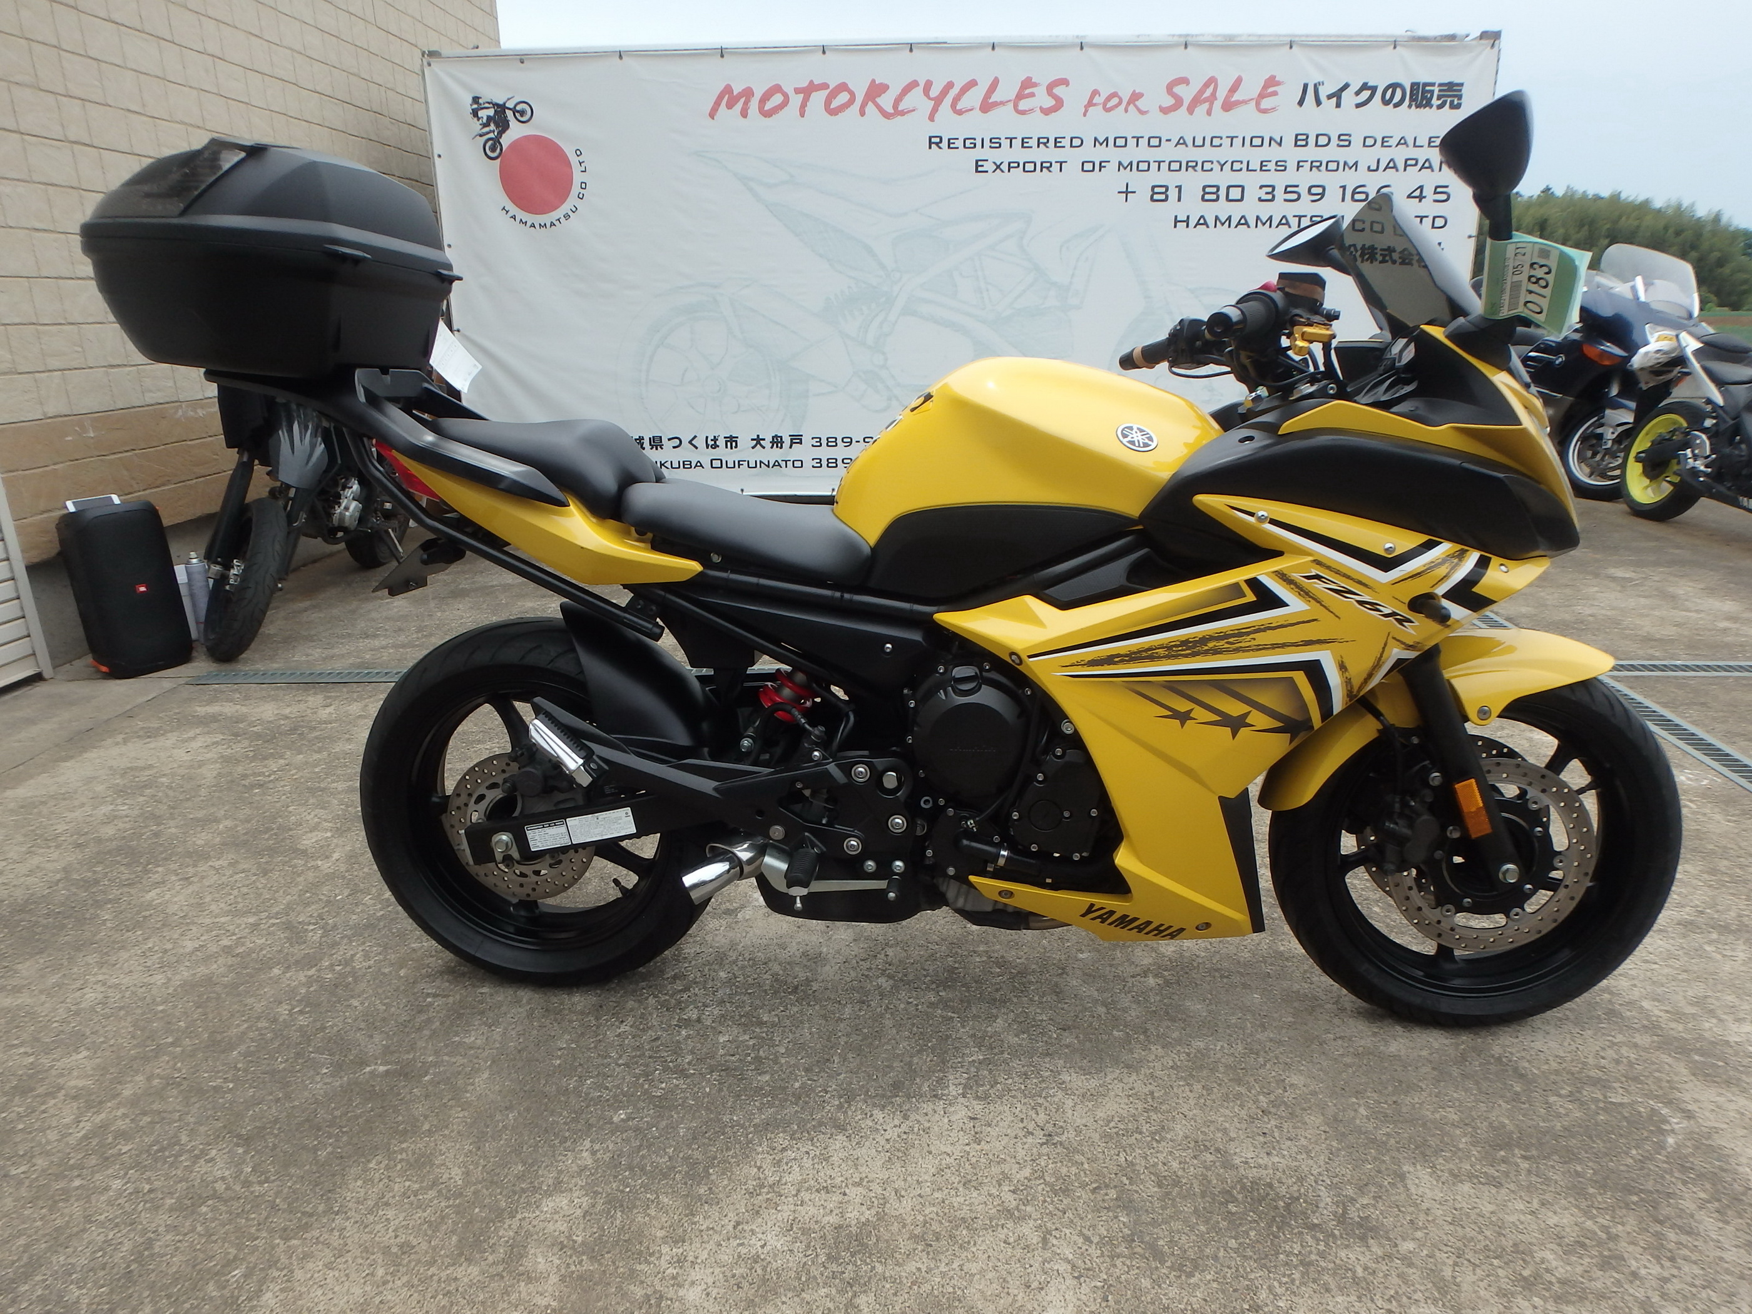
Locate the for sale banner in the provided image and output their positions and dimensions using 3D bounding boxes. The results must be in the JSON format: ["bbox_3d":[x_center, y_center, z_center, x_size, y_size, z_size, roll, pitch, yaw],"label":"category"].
[{"bbox_3d":[0.388,-2.210,6.319,5.992,2.509,0.050,1,17,4],"label":"for sale banner"}]

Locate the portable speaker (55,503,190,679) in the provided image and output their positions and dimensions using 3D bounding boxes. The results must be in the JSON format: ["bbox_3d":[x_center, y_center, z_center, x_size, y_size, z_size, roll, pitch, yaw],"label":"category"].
[{"bbox_3d":[-2.428,-0.218,3.449,0.232,0.497,0.250,12,21,38],"label":"portable speaker"}]

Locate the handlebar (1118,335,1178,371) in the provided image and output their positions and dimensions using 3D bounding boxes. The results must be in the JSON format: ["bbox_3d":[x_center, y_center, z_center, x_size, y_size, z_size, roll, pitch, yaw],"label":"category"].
[{"bbox_3d":[0.456,-0.514,1.785,0.042,0.042,0.130,-11,2,-33],"label":"handlebar"}]

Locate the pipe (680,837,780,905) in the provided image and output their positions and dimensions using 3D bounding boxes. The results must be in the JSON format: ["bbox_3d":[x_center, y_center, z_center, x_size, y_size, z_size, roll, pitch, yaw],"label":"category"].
[{"bbox_3d":[-0.213,0.317,1.582,0.160,0.072,0.065,-28,14,0],"label":"pipe"}]

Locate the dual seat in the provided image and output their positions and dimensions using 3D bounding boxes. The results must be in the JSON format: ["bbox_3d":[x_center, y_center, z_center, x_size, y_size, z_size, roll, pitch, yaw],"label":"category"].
[{"bbox_3d":[-0.327,-0.245,1.605,0.680,0.235,0.290,1,13,6],"label":"dual seat"}]

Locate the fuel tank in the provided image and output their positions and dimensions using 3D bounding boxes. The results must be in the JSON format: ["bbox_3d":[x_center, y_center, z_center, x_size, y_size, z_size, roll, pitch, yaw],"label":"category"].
[{"bbox_3d":[0.209,-0.302,1.548,0.560,0.265,0.350,1,13,4],"label":"fuel tank"}]

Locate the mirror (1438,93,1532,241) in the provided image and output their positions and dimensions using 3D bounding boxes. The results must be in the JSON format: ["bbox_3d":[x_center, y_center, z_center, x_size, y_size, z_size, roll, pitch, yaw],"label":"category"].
[{"bbox_3d":[0.663,-0.531,1.150,0.095,0.160,0.150,8,19,25],"label":"mirror"}]

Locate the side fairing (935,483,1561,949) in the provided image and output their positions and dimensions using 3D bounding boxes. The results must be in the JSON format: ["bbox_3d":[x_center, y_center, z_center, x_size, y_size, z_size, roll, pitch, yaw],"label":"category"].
[{"bbox_3d":[0.473,0.107,1.423,0.790,0.650,0.210,1,13,6],"label":"side fairing"}]

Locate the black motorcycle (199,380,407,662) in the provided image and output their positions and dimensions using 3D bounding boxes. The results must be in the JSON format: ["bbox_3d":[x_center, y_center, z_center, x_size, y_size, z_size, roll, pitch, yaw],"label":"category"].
[{"bbox_3d":[-2.204,-0.748,4.077,0.800,1.140,2.100,-2,17,-8],"label":"black motorcycle"}]

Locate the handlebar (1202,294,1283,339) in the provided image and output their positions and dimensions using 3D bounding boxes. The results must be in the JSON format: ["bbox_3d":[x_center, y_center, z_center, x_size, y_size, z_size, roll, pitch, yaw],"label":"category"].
[{"bbox_3d":[0.417,-0.387,1.204,0.135,0.042,0.042,-26,29,-32],"label":"handlebar"}]

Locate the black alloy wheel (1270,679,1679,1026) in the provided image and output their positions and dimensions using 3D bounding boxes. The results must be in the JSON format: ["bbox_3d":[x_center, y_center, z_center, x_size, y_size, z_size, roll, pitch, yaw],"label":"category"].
[{"bbox_3d":[0.899,0.282,1.604,0.600,0.600,0.122,0,10,1],"label":"black alloy wheel"}]

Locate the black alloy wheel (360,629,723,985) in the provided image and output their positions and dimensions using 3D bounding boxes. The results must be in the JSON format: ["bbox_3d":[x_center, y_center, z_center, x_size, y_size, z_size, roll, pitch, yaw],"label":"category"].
[{"bbox_3d":[-0.534,0.243,1.737,0.622,0.622,0.160,1,13,6],"label":"black alloy wheel"}]

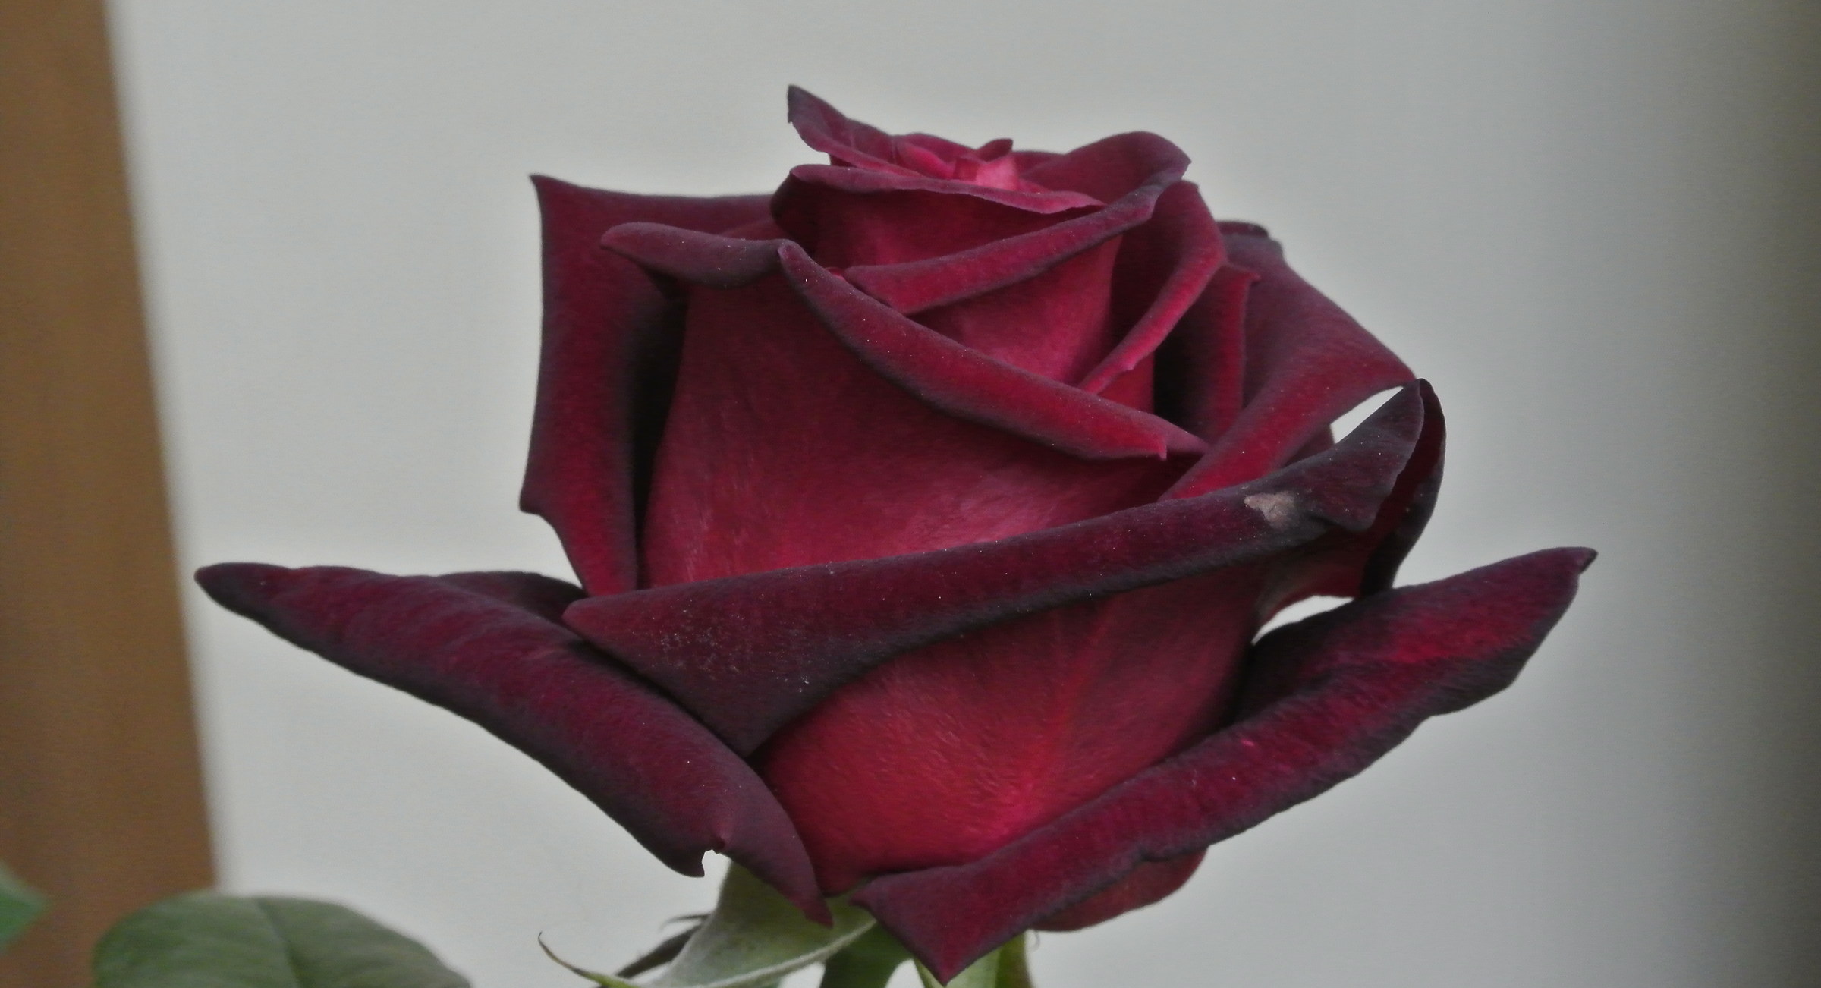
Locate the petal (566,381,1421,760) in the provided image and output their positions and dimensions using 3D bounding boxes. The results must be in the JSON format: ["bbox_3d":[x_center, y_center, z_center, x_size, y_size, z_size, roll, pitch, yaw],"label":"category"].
[{"bbox_3d":[0.006,0.006,0.302,0.062,0.024,0.022,-4,18,-5],"label":"petal"}]

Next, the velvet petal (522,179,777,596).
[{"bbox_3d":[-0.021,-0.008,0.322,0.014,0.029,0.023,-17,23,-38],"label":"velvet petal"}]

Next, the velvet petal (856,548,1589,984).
[{"bbox_3d":[0.023,0.020,0.304,0.052,0.025,0.023,-13,21,-28],"label":"velvet petal"}]

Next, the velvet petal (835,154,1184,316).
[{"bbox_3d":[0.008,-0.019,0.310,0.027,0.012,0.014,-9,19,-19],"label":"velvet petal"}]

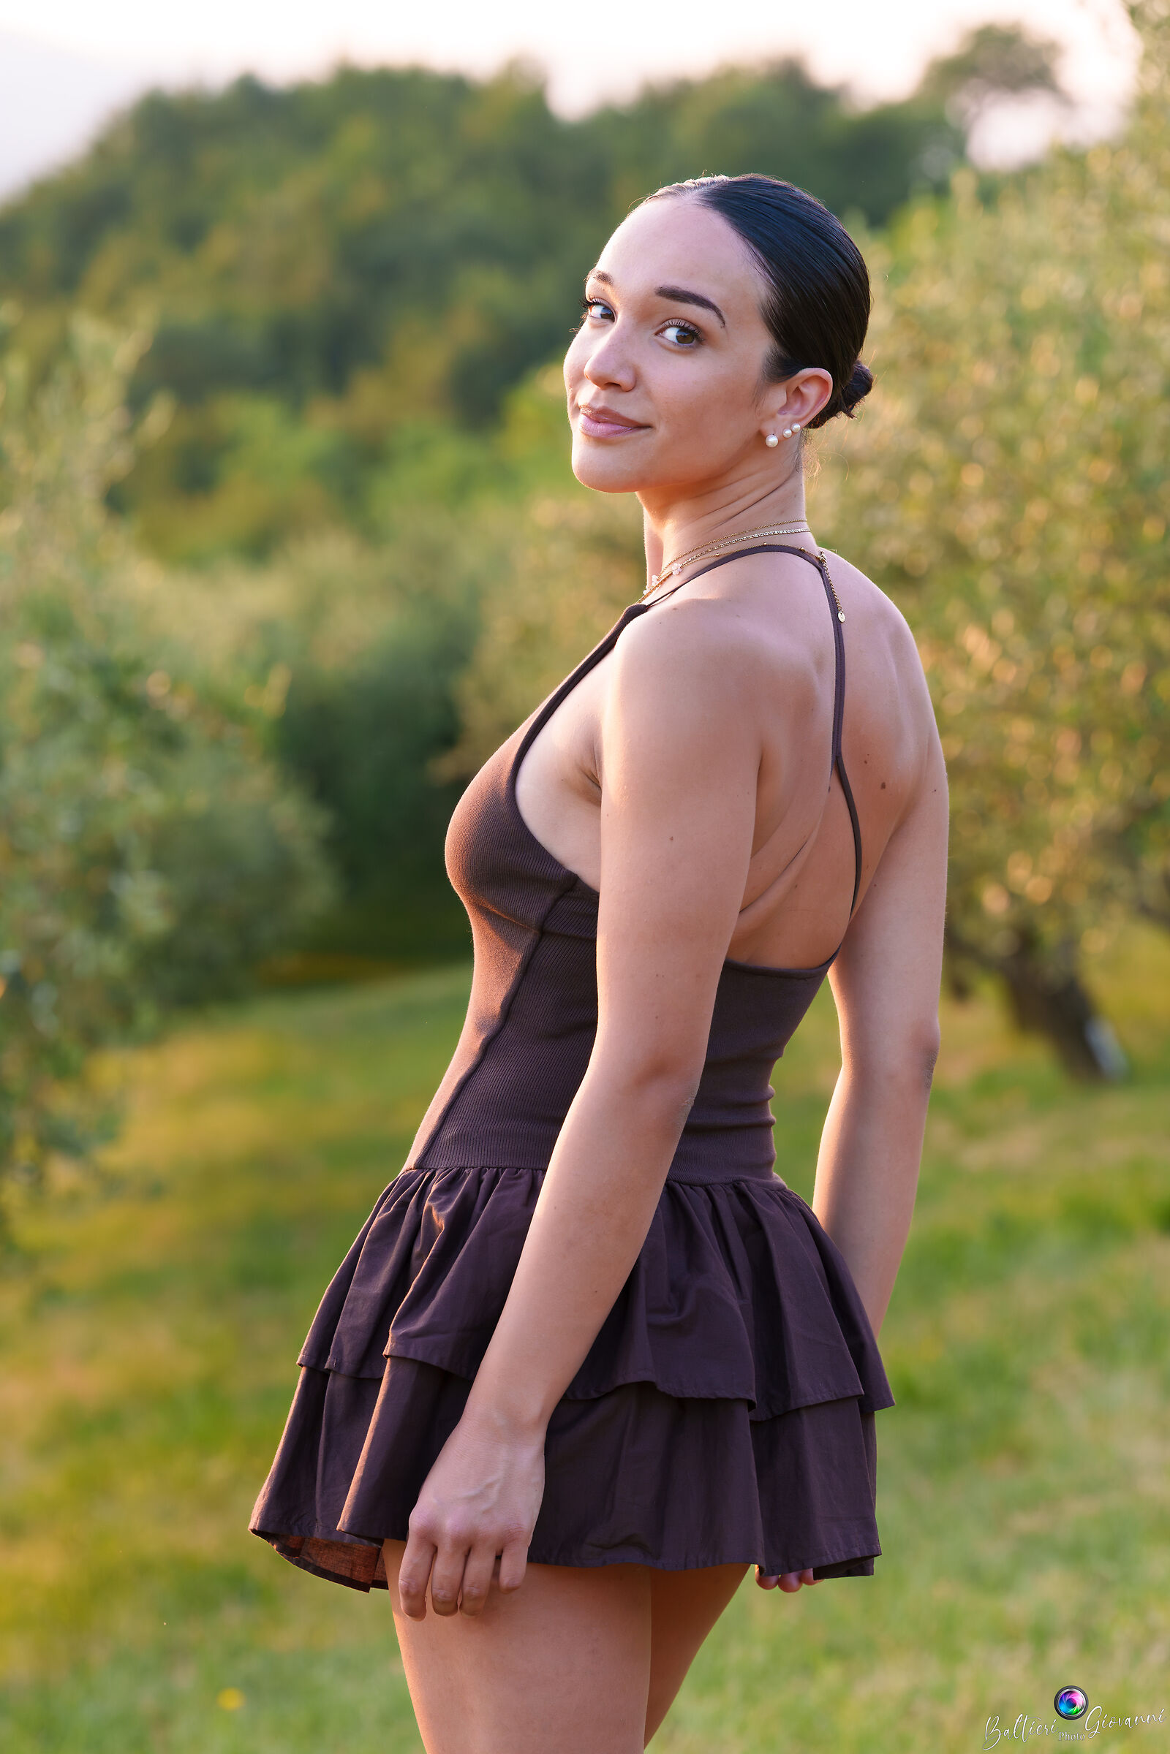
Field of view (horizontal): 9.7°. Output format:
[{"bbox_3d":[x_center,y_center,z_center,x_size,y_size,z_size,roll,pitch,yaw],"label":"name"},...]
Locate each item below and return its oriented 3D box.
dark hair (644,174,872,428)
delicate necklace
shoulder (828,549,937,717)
[{"bbox_3d":[0.122,-0.403,4.800,0.155,0.180,0.185,7,0,40],"label":"dark hair"},{"bbox_3d":[0.100,-0.220,4.780,0.125,0.060,0.120,0,0,27],"label":"delicate necklace"},{"bbox_3d":[0.206,-0.172,4.880,0.090,0.125,0.130,0,0,30],"label":"shoulder"}]

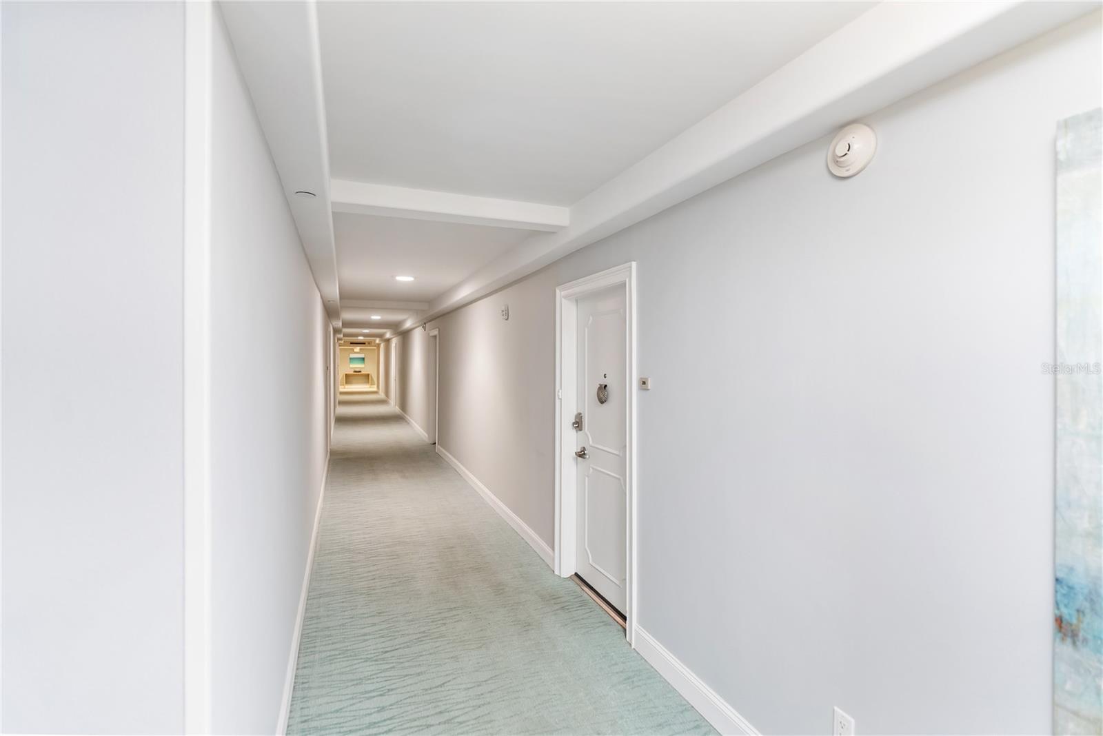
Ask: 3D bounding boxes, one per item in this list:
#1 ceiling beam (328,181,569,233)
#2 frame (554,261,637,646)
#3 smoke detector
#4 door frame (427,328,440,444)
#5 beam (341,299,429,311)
[{"bbox_3d":[-0.573,-0.967,2.991,1.404,0.113,0.201,0,1,-23],"label":"ceiling beam"},{"bbox_3d":[0.291,0.478,3.248,0.140,2.152,1.063,0,1,-23],"label":"frame"},{"bbox_3d":[0.931,-0.685,1.538,0.050,0.155,0.155,0,1,-23],"label":"smoke detector"},{"bbox_3d":[-2.145,0.407,9.020,0.140,2.152,1.063,0,1,-23],"label":"door frame"},{"bbox_3d":[-2.745,-1.033,8.139,1.374,0.118,0.201,0,1,-23],"label":"beam"}]

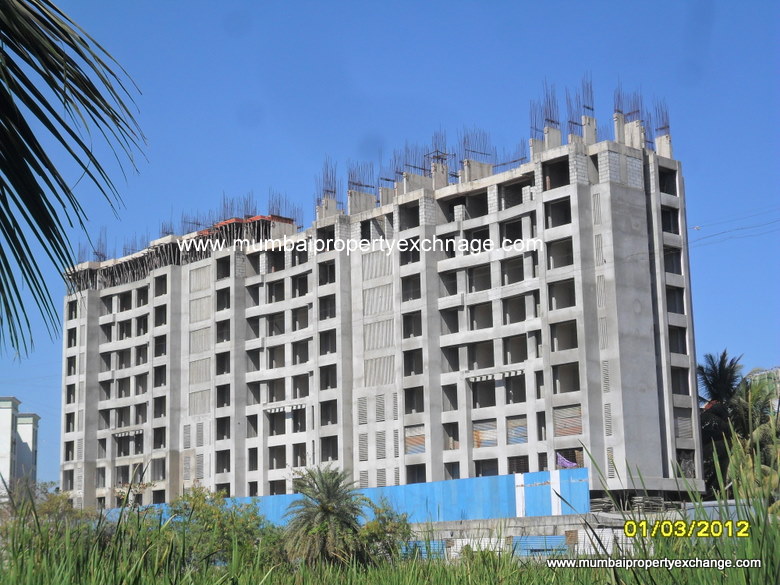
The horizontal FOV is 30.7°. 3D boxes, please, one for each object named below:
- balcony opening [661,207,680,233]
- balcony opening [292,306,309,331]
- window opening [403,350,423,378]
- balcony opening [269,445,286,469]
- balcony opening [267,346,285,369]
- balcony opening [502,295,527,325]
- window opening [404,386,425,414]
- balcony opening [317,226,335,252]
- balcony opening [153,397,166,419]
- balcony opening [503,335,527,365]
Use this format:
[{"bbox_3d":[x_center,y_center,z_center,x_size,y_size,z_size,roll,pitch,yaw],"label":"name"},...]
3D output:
[{"bbox_3d":[20.775,-5.306,105.636,2.077,1.992,0.300,9,-15,-42],"label":"balcony opening"},{"bbox_3d":[-7.719,2.372,125.590,0.500,2.030,2.100,9,-15,-43],"label":"balcony opening"},{"bbox_3d":[1.974,5.548,111.950,0.300,2.010,2.090,9,-15,-43],"label":"window opening"},{"bbox_3d":[-9.862,14.693,126.060,0.300,2.009,2.500,9,-15,-42],"label":"balcony opening"},{"bbox_3d":[-10.067,5.859,127.633,0.500,2.030,2.650,9,-15,-43],"label":"balcony opening"},{"bbox_3d":[9.215,1.326,103.921,0.350,1.959,2.224,9,-15,-42],"label":"balcony opening"},{"bbox_3d":[2.124,8.336,108.849,0.700,1.959,2.104,9,-15,-42],"label":"window opening"},{"bbox_3d":[-5.058,-4.383,119.654,0.800,2.191,2.355,9,-15,-42],"label":"balcony opening"},{"bbox_3d":[-21.475,10.923,134.518,0.700,1.931,1.971,9,-15,-42],"label":"balcony opening"},{"bbox_3d":[9.249,4.199,103.397,0.350,1.959,2.289,9,-15,-42],"label":"balcony opening"}]

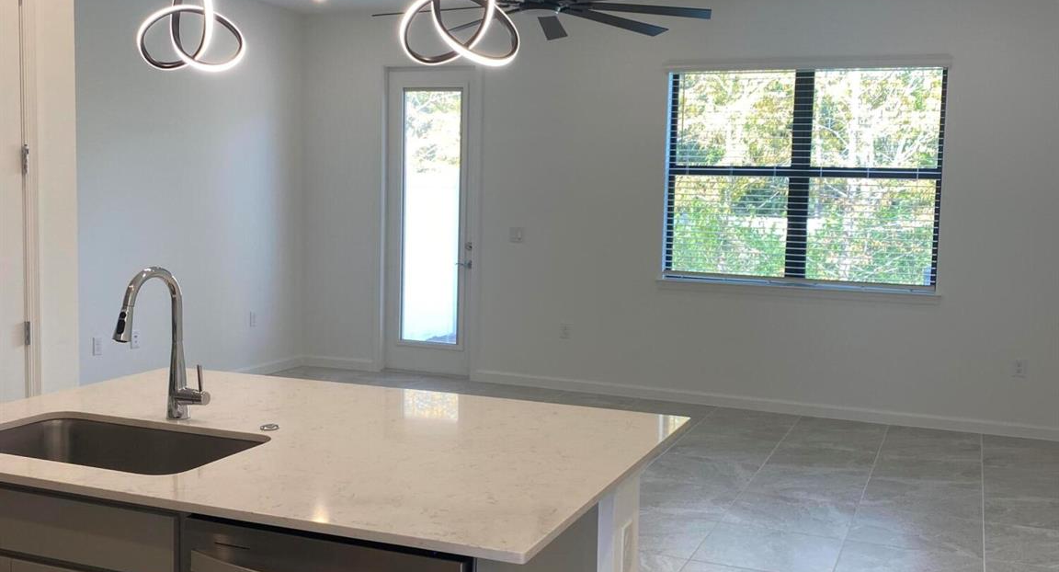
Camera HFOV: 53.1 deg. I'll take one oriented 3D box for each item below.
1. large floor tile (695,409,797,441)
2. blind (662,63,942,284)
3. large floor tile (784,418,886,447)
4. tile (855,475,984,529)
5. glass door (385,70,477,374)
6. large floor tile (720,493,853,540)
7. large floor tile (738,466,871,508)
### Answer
[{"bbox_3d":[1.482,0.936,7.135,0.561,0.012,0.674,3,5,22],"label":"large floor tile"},{"bbox_3d":[1.857,-0.743,7.313,1.856,1.483,0.100,3,6,22],"label":"blind"},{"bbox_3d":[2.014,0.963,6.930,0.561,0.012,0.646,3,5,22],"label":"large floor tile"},{"bbox_3d":[1.986,1.083,5.379,0.560,0.010,0.560,3,6,22],"label":"tile"},{"bbox_3d":[-0.801,-0.497,8.460,0.801,2.400,0.050,3,6,22],"label":"glass door"},{"bbox_3d":[1.249,1.094,5.074,0.560,0.010,0.560,3,6,22],"label":"large floor tile"},{"bbox_3d":[1.465,1.052,5.593,0.560,0.010,0.560,3,6,22],"label":"large floor tile"}]

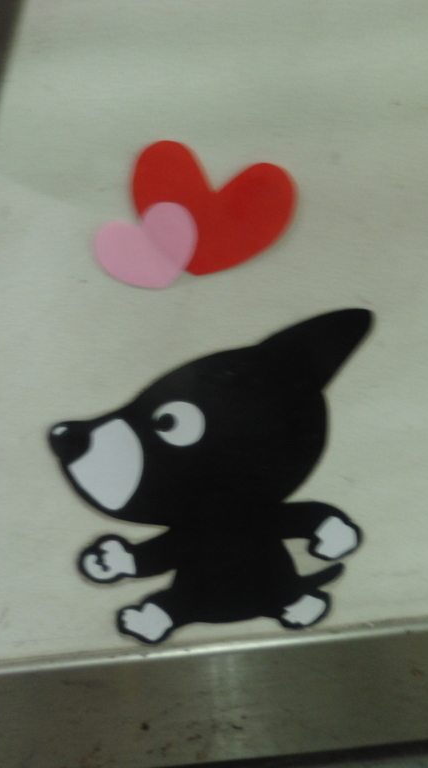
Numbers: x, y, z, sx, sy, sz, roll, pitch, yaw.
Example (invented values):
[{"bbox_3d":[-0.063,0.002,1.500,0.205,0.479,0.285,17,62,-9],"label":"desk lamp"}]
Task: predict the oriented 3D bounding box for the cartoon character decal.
[{"bbox_3d":[0.002,0.073,0.445,0.190,0.242,0.003,-5,28,-1],"label":"cartoon character decal"}]

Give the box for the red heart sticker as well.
[{"bbox_3d":[-0.003,-0.086,0.362,0.083,0.064,0.002,11,26,-9],"label":"red heart sticker"}]

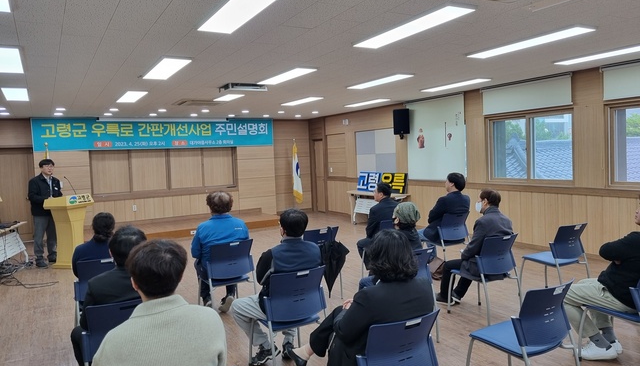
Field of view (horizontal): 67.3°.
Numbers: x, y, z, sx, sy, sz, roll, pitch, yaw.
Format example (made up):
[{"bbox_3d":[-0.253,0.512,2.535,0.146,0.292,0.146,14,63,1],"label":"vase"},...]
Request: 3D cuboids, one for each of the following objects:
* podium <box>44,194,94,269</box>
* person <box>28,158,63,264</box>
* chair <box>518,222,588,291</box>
[{"bbox_3d":[-3.898,0.752,7.566,0.430,1.140,0.620,-2,3,11],"label":"podium"},{"bbox_3d":[-4.376,0.464,7.709,0.400,1.700,0.510,-1,3,22],"label":"person"},{"bbox_3d":[2.445,0.792,5.023,0.480,0.780,0.530,-4,3,-30],"label":"chair"}]

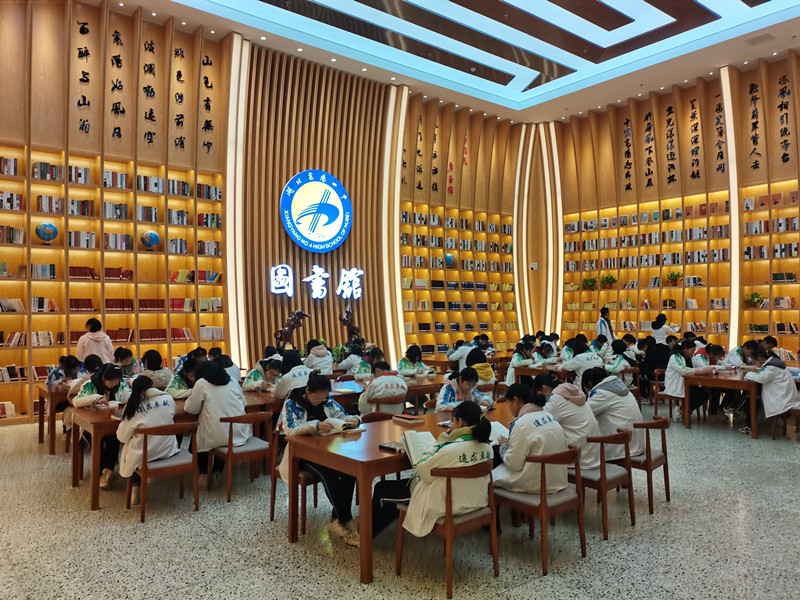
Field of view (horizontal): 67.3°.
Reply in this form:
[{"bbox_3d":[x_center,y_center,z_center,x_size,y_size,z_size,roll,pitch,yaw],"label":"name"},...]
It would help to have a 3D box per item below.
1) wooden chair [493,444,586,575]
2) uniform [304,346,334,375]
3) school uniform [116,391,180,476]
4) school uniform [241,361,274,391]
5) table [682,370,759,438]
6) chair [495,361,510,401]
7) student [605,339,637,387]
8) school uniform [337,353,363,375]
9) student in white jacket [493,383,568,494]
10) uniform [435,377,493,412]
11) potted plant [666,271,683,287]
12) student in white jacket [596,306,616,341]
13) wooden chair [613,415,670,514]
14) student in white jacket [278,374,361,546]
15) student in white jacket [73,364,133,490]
[{"bbox_3d":[0.943,1.373,4.122,0.530,0.760,0.500,1,-1,-40],"label":"wooden chair"},{"bbox_3d":[-1.181,1.066,8.807,0.500,0.620,0.480,0,-1,-39],"label":"uniform"},{"bbox_3d":[-2.159,1.144,5.133,0.480,0.730,0.450,1,-1,-40],"label":"school uniform"},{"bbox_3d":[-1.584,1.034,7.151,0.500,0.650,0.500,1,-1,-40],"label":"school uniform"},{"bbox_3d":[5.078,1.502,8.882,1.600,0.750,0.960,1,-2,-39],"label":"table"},{"bbox_3d":[2.103,1.513,10.693,0.500,0.765,0.520,0,-1,-38],"label":"chair"},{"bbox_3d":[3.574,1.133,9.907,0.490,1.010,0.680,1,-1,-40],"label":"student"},{"bbox_3d":[-0.793,1.146,9.631,0.500,0.630,0.520,1,-2,-39],"label":"school uniform"},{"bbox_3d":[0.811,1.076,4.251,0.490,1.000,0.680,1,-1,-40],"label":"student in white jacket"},{"bbox_3d":[0.600,1.055,5.666,0.560,0.630,0.500,1,-2,-39],"label":"uniform"},{"bbox_3d":[6.330,-0.485,13.871,0.350,0.355,0.370,1,-1,-40],"label":"potted plant"},{"bbox_3d":[4.409,0.999,12.788,0.340,1.660,0.480,-1,-1,20],"label":"student in white jacket"},{"bbox_3d":[2.060,1.378,5.192,0.520,0.745,0.490,0,-1,-45],"label":"wooden chair"},{"bbox_3d":[-0.584,1.206,4.769,0.560,1.220,0.800,0,-1,-38],"label":"student in white jacket"},{"bbox_3d":[-3.130,1.275,6.363,0.540,1.190,0.780,0,-1,-38],"label":"student in white jacket"}]

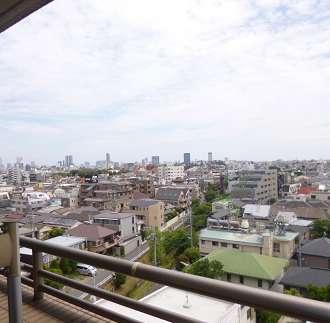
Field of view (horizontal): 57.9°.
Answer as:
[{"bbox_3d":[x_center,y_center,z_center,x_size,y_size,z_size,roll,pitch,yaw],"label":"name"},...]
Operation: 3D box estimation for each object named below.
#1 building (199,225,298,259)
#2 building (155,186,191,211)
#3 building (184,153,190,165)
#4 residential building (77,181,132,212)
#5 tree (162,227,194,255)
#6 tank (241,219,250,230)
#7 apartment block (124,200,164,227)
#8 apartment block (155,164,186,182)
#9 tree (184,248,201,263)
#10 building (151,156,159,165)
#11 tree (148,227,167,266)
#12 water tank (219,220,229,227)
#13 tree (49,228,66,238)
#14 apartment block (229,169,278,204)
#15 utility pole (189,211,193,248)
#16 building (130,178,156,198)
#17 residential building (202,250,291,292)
[{"bbox_3d":[16.763,17.448,60.552,17.500,7.300,8.000,-1,0,25],"label":"building"},{"bbox_3d":[3.860,17.883,137.576,12.500,9.800,11.000,-2,-1,33],"label":"building"},{"bbox_3d":[102.910,-4.722,1400.031,26.000,64.000,26.000,-2,0,4],"label":"building"},{"bbox_3d":[-23.875,15.408,119.862,14.500,13.000,19.000,-1,0,26],"label":"residential building"},{"bbox_3d":[3.229,19.569,73.895,7.800,6.500,7.500,-2,0,0],"label":"tree"},{"bbox_3d":[17.137,13.515,63.500,1.700,2.100,1.700,-2,-1,33],"label":"tank"},{"bbox_3d":[-7.151,18.377,106.347,9.000,8.800,12.500,-2,-1,20],"label":"apartment block"},{"bbox_3d":[5.642,13.773,281.004,22.000,20.800,13.000,-2,-1,25],"label":"apartment block"},{"bbox_3d":[5.761,20.695,63.388,3.500,4.000,3.500,-2,0,0],"label":"tree"},{"bbox_3d":[-63.741,-2.381,2000.016,46.000,60.000,30.000,-1,0,0],"label":"building"},{"bbox_3d":[-1.285,17.892,62.452,3.800,8.000,3.800,-1,0,0],"label":"tree"},{"bbox_3d":[12.307,12.822,61.765,2.000,1.100,1.000,-1,0,25],"label":"water tank"},{"bbox_3d":[-25.644,19.157,71.950,3.900,5.300,3.900,-1,0,0],"label":"tree"},{"bbox_3d":[45.161,12.535,150.325,13.000,16.700,31.000,-1,0,36],"label":"apartment block"},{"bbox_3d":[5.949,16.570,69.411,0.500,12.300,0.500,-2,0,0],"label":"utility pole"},{"bbox_3d":[-13.252,17.317,182.887,11.000,12.800,10.500,-2,-1,25],"label":"building"},{"bbox_3d":[12.305,18.538,48.699,12.900,7.800,9.450,-2,0,32],"label":"residential building"}]

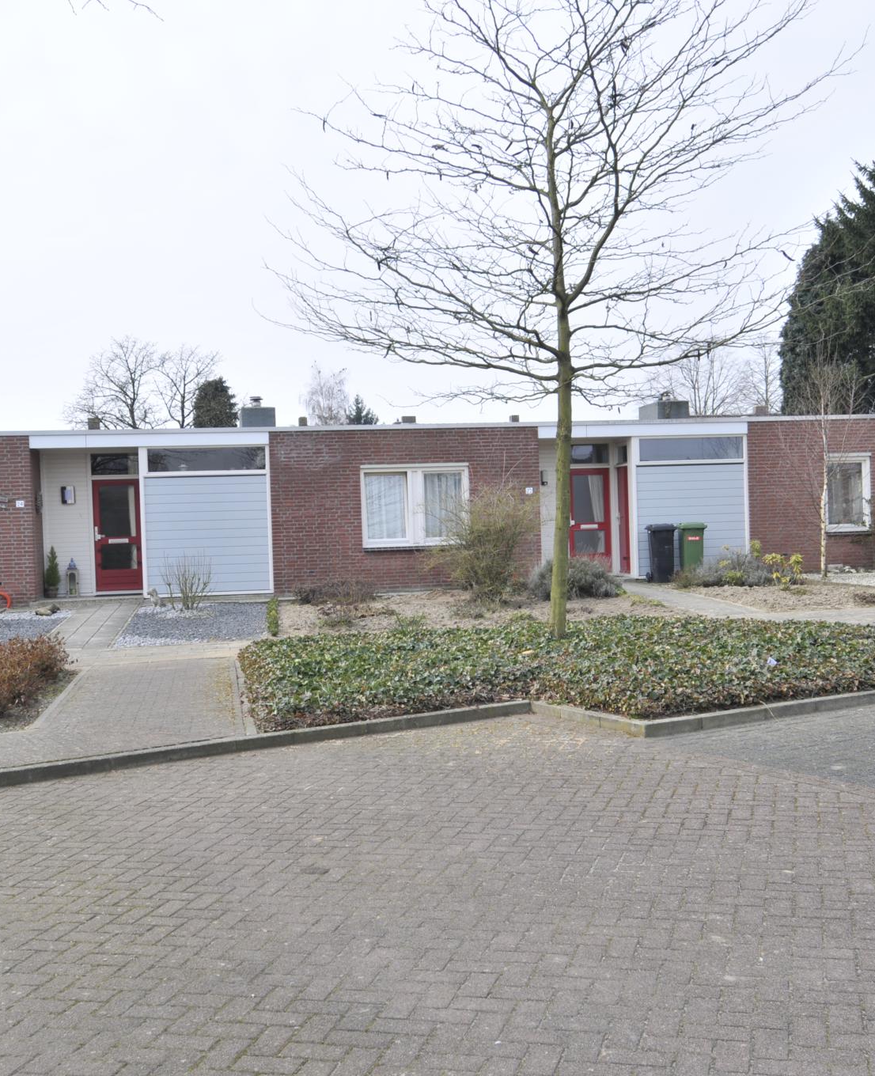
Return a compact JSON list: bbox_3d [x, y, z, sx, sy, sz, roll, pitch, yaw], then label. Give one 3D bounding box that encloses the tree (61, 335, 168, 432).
[{"bbox_3d":[-15.703,-4.585,60.063,5.400,10.660,5.400,-2,1,-15],"label":"tree"}]

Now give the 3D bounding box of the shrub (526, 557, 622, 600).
[{"bbox_3d":[2.142,0.639,19.100,1.400,0.621,1.100,-2,1,6],"label":"shrub"}]

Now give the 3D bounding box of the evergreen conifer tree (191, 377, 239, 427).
[{"bbox_3d":[-8.520,-2.683,47.053,2.100,6.939,2.100,-2,1,-10],"label":"evergreen conifer tree"}]

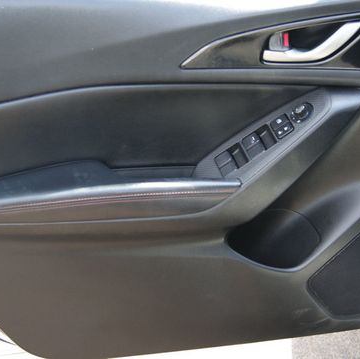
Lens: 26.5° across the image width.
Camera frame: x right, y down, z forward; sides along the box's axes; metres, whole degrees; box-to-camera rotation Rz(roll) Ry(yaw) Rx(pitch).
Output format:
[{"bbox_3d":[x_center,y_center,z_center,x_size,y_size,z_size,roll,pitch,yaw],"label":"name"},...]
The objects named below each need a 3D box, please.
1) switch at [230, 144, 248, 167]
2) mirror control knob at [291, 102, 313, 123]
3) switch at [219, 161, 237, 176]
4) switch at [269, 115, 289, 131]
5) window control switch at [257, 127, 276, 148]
[{"bbox_3d":[0.083,-0.034,1.079,0.019,0.010,0.034,-34,45,5],"label":"switch"},{"bbox_3d":[0.169,-0.093,1.063,0.025,0.014,0.023,-17,49,21],"label":"mirror control knob"},{"bbox_3d":[0.067,-0.015,1.072,0.021,0.009,0.018,-34,45,5],"label":"switch"},{"bbox_3d":[0.141,-0.080,1.075,0.024,0.008,0.017,-34,45,5],"label":"switch"},{"bbox_3d":[0.122,-0.059,1.074,0.019,0.010,0.034,-34,45,5],"label":"window control switch"}]

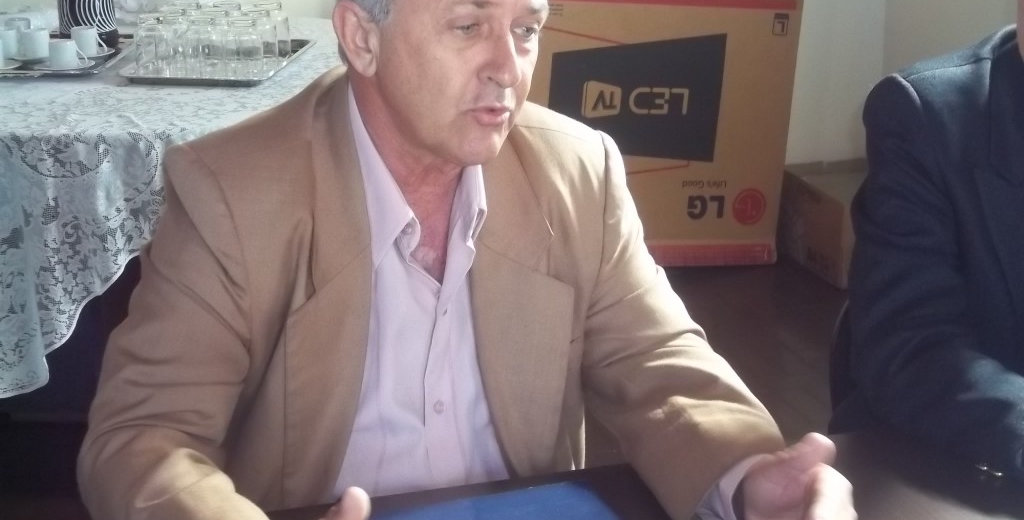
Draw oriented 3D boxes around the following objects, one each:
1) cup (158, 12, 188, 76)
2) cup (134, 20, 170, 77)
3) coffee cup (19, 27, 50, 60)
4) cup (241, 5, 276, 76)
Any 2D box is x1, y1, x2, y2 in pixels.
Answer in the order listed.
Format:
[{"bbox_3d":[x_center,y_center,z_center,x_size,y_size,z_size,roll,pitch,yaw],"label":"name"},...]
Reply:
[{"bbox_3d":[-0.677,-0.453,3.697,0.068,0.106,0.068,-1,16,0],"label":"cup"},{"bbox_3d":[-0.705,-0.426,3.603,0.068,0.106,0.068,-1,16,0],"label":"cup"},{"bbox_3d":[-0.976,-0.447,3.755,0.066,0.060,0.058,-3,16,-10],"label":"coffee cup"},{"bbox_3d":[-0.507,-0.444,3.658,0.068,0.106,0.068,-1,16,0],"label":"cup"}]

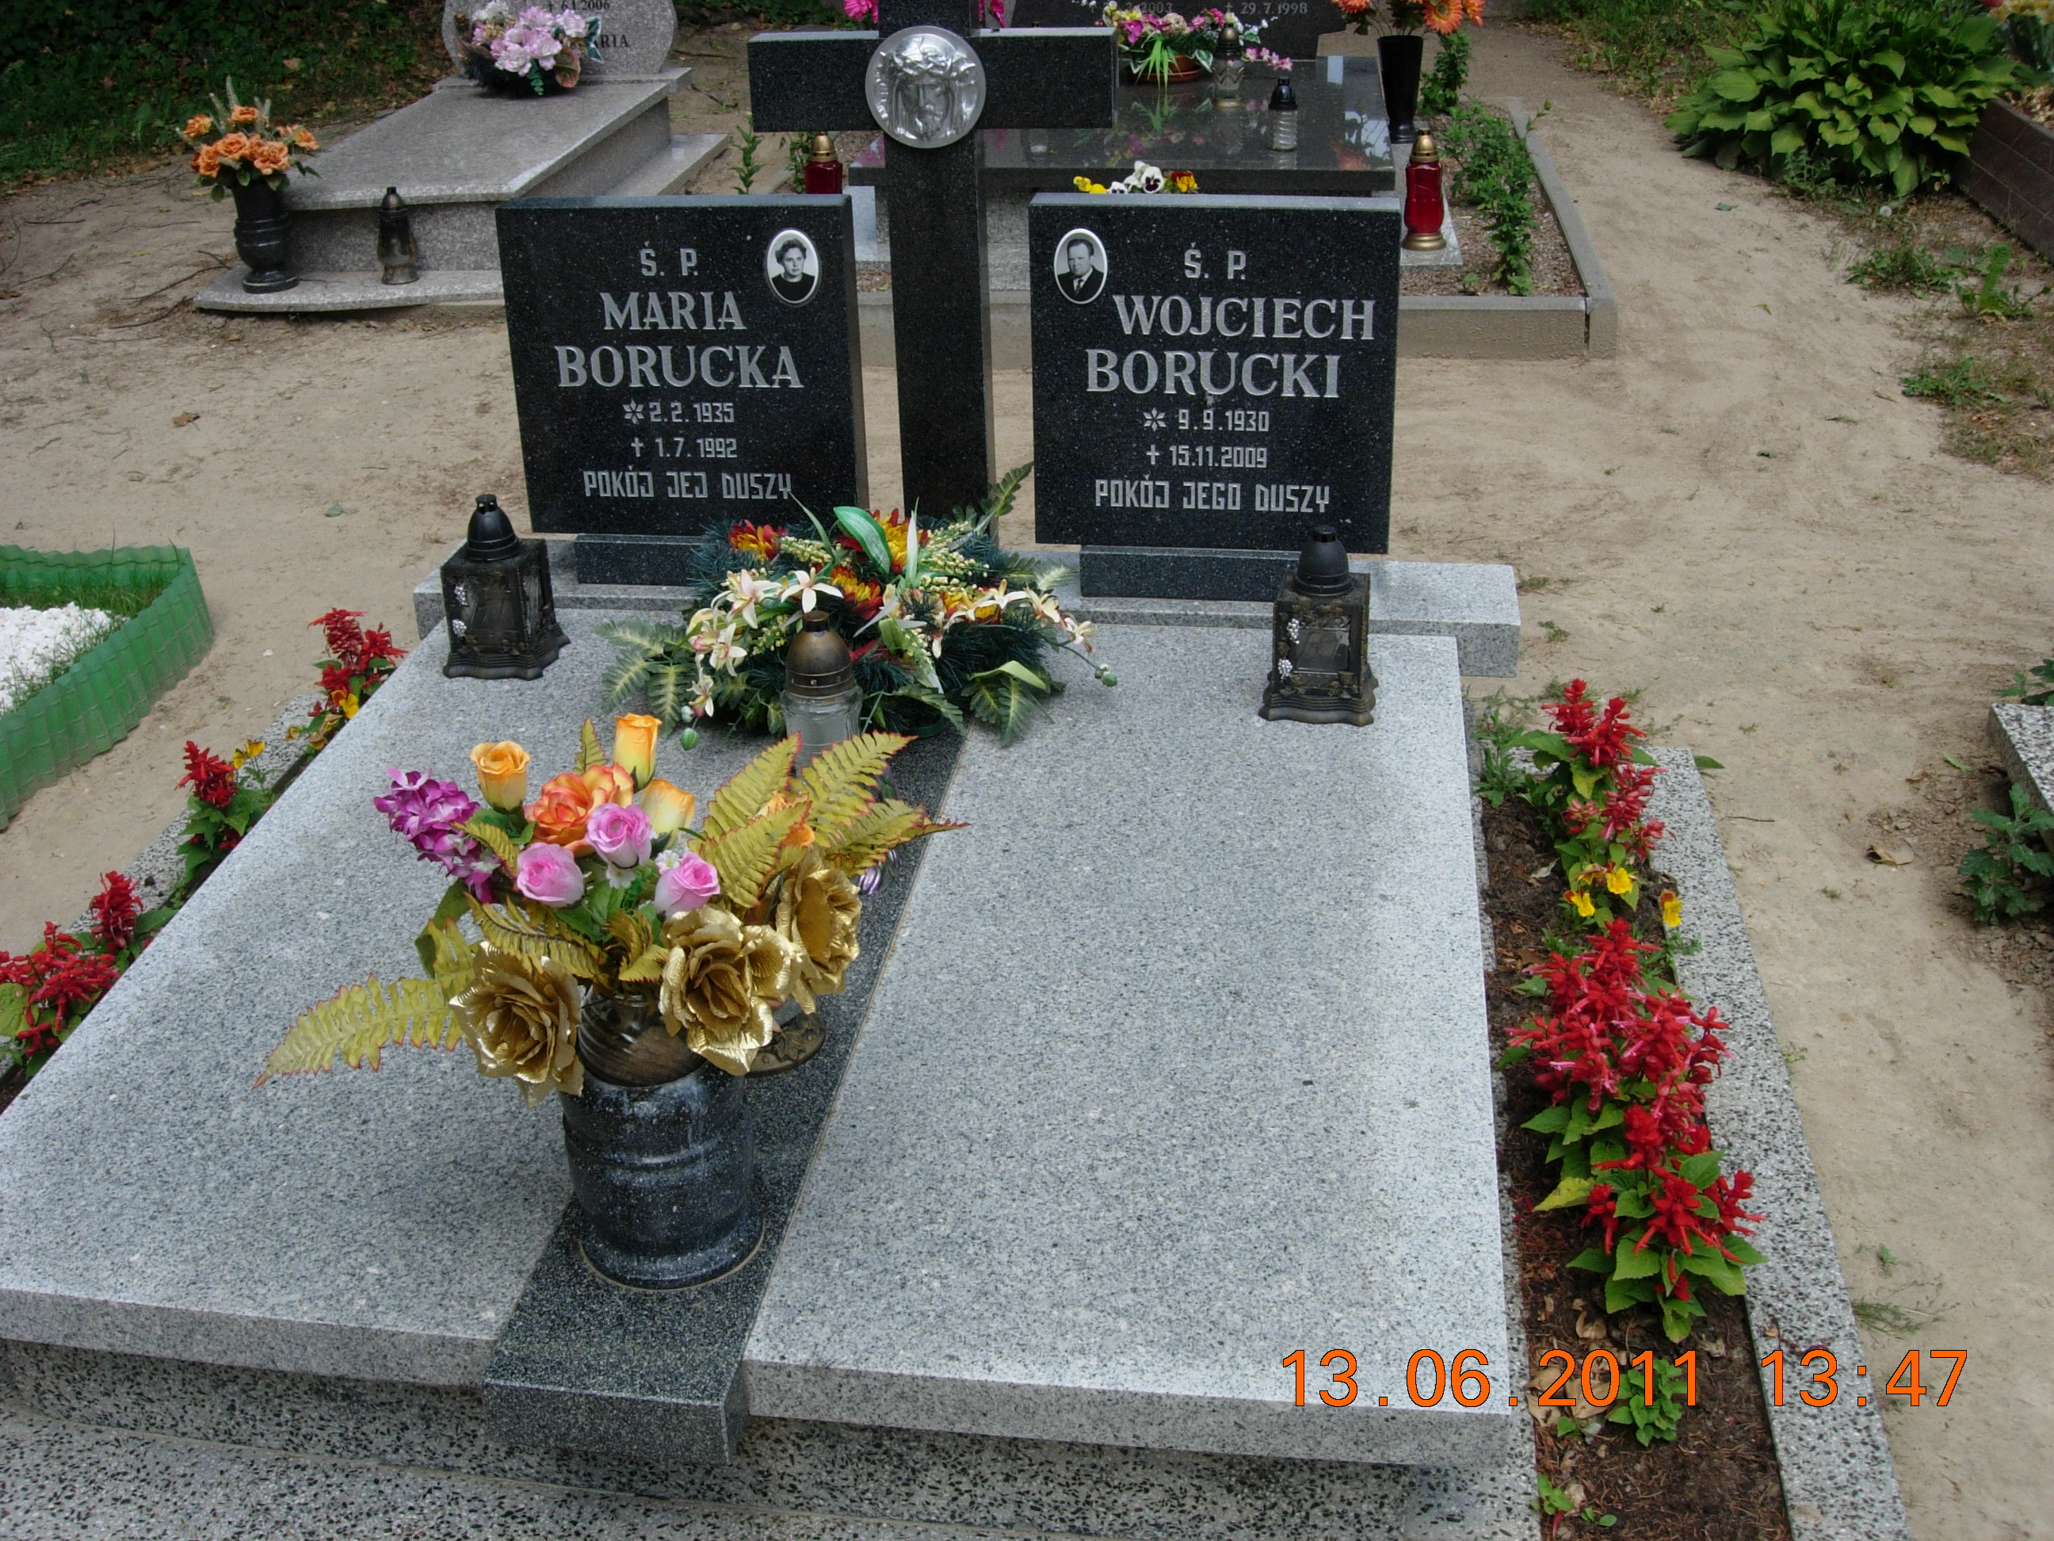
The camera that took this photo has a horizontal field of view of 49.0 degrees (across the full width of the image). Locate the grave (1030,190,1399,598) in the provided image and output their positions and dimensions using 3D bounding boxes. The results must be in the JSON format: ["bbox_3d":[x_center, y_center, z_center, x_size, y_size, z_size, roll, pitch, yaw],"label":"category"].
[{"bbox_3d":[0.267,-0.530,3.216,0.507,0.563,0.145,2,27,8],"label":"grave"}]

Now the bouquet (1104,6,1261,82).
[{"bbox_3d":[0.487,-2.292,7.062,0.480,0.225,0.304,2,27,8],"label":"bouquet"}]

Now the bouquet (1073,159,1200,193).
[{"bbox_3d":[0.266,-1.337,5.484,0.328,0.252,0.277,2,27,8],"label":"bouquet"}]

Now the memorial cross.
[{"bbox_3d":[-0.121,-0.710,3.137,0.500,0.983,0.073,2,27,8],"label":"memorial cross"}]

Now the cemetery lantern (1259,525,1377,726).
[{"bbox_3d":[0.390,-0.202,2.970,0.148,0.240,0.142,2,27,8],"label":"cemetery lantern"}]

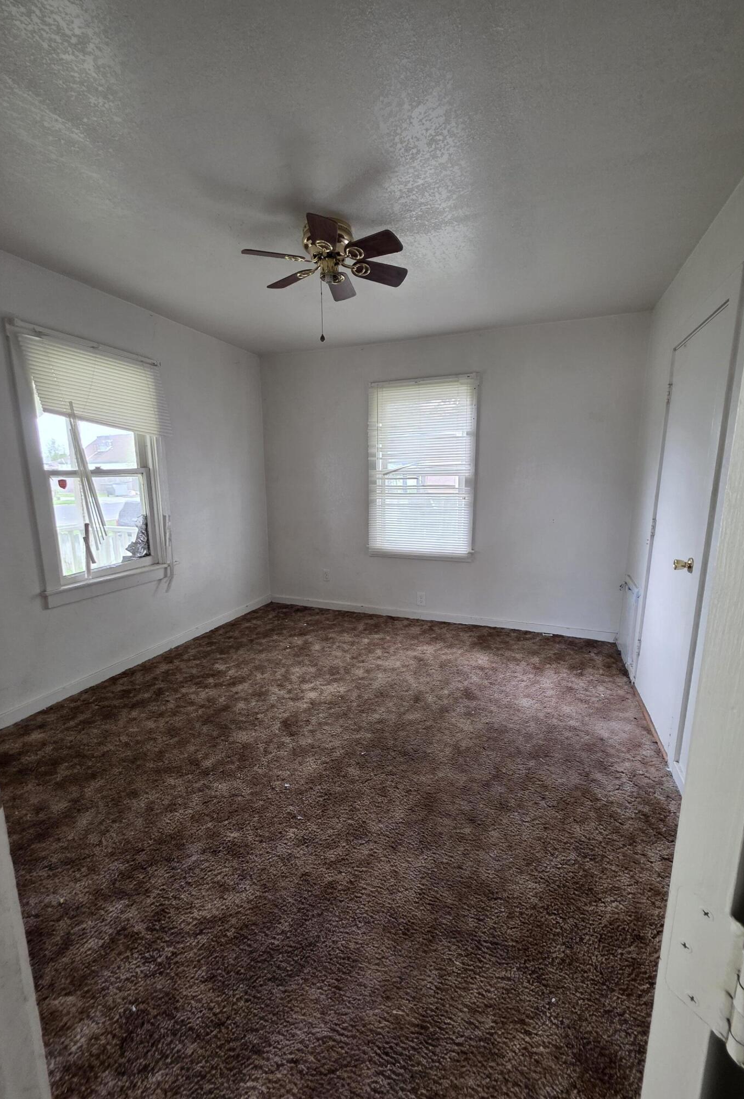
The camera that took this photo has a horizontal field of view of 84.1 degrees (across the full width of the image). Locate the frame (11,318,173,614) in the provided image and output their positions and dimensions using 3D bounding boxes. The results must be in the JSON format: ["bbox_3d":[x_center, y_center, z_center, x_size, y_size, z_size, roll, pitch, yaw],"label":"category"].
[{"bbox_3d":[-1.710,-0.491,2.624,0.100,1.530,0.870,4,11,22],"label":"frame"}]

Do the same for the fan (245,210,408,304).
[{"bbox_3d":[-0.198,-1.381,1.952,0.765,0.205,0.765,0,10,0],"label":"fan"}]

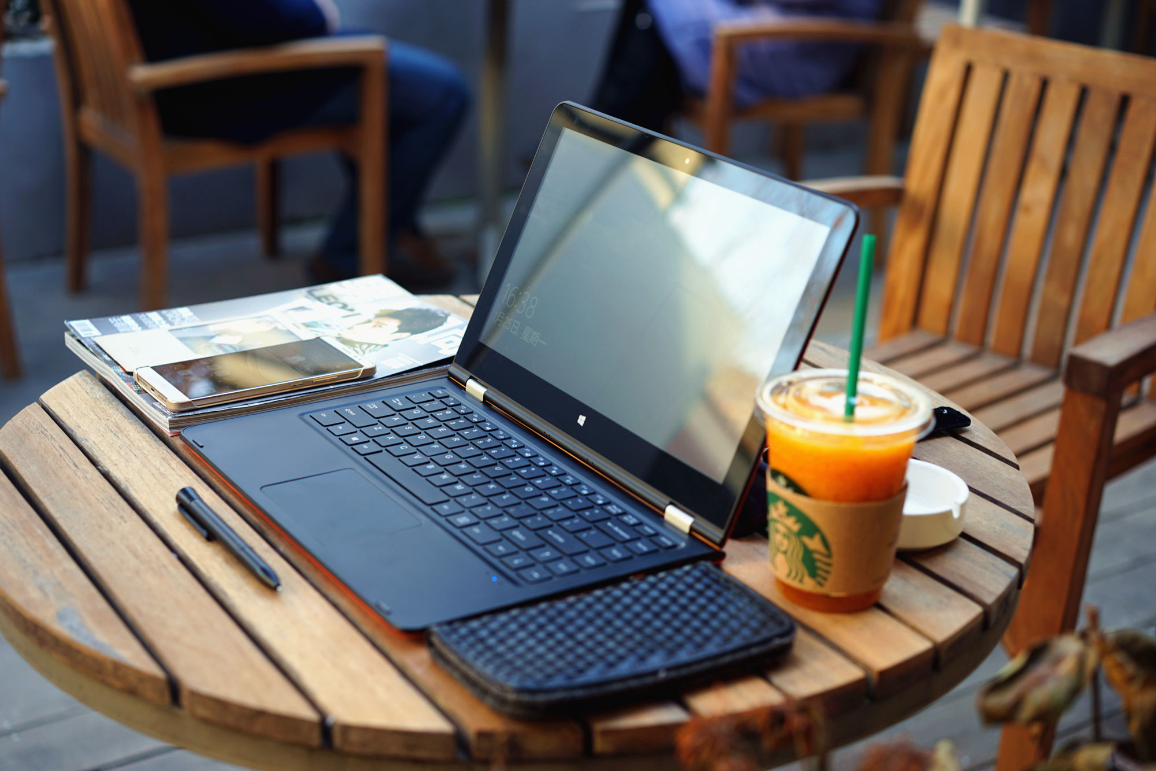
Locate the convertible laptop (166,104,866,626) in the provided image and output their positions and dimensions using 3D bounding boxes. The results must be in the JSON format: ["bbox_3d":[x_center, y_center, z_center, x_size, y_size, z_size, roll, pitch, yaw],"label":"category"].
[{"bbox_3d":[-0.052,-0.033,1.115,0.307,0.214,0.332,-11,24,-31],"label":"convertible laptop"}]

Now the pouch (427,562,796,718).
[{"bbox_3d":[0.021,0.138,0.946,0.186,0.019,0.088,-9,23,-28],"label":"pouch"}]

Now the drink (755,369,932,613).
[{"bbox_3d":[0.149,0.064,1.017,0.102,0.117,0.102,2,20,-1],"label":"drink"}]

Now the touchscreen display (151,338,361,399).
[{"bbox_3d":[-0.231,-0.009,1.278,0.134,0.008,0.074,-12,25,-33],"label":"touchscreen display"}]

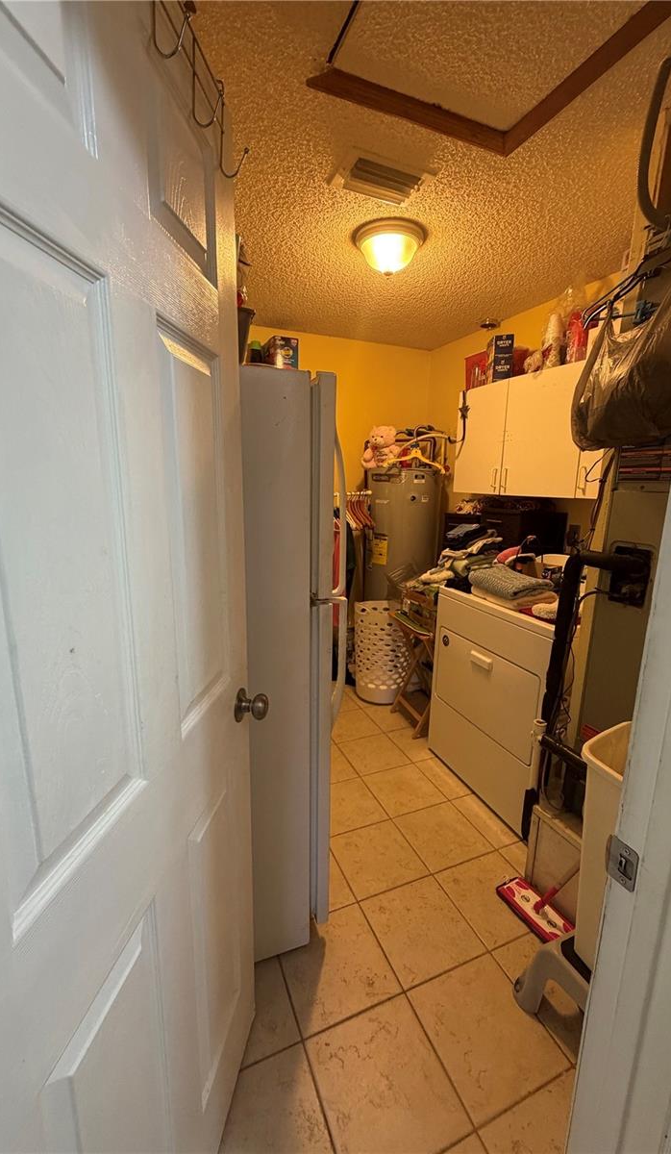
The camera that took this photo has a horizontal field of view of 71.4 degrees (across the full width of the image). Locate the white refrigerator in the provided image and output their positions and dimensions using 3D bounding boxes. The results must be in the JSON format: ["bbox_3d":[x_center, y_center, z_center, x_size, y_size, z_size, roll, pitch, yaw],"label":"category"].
[{"bbox_3d":[-0.474,0.288,1.545,0.765,1.725,0.755,-4,13,-23],"label":"white refrigerator"}]

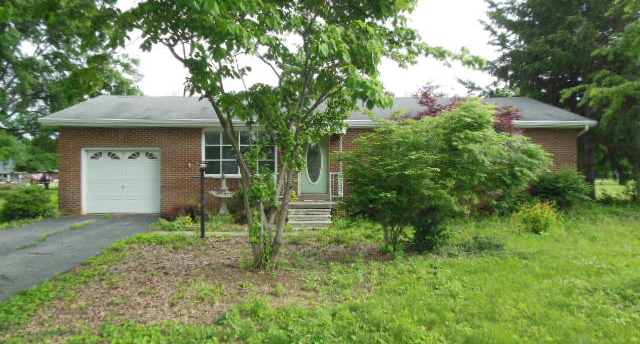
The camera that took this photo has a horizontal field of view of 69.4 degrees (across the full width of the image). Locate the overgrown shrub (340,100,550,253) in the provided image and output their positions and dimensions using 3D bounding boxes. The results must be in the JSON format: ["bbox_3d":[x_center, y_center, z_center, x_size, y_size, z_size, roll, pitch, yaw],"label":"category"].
[{"bbox_3d":[2.670,0.060,9.850,4.450,3.250,3.600,0,0,-1],"label":"overgrown shrub"}]

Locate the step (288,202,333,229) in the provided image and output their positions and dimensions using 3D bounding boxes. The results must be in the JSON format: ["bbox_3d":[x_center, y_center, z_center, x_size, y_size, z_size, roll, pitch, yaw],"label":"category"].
[{"bbox_3d":[-0.250,1.200,13.200,1.320,0.740,1.100,0,0,-1],"label":"step"}]

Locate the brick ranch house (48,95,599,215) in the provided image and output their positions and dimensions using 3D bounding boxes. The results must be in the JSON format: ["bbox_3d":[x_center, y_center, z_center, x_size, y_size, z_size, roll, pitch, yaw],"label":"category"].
[{"bbox_3d":[-0.100,-0.880,18.850,17.450,4.500,8.800,0,0,-1],"label":"brick ranch house"}]

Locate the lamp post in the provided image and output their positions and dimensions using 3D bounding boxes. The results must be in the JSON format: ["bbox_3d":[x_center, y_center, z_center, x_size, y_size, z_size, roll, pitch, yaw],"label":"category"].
[{"bbox_3d":[-2.930,0.680,11.500,0.210,1.950,0.210,0,0,-1],"label":"lamp post"}]

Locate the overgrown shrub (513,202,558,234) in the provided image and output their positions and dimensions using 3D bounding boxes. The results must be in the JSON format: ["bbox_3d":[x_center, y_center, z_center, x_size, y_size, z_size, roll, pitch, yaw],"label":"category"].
[{"bbox_3d":[5.330,1.120,11.450,1.130,0.850,1.050,0,0,-1],"label":"overgrown shrub"}]

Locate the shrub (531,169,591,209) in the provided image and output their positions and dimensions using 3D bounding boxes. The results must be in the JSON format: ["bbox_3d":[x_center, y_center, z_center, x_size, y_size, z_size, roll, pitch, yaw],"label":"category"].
[{"bbox_3d":[7.230,0.520,13.850,1.800,1.280,1.600,0,0,-1],"label":"shrub"}]

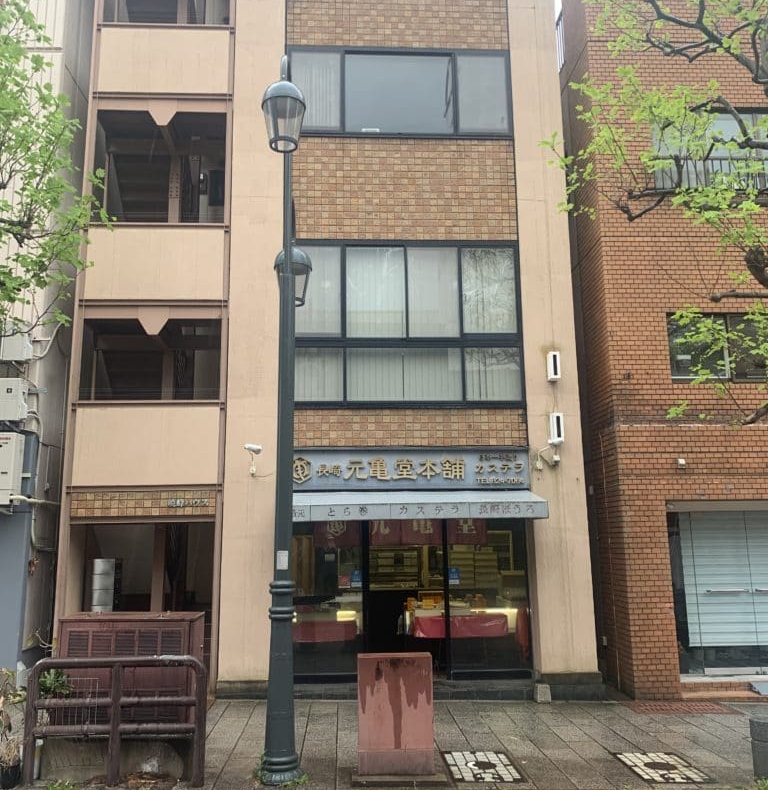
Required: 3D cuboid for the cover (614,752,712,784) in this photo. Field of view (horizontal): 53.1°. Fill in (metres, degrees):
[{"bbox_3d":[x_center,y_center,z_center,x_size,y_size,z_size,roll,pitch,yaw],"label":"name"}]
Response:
[{"bbox_3d":[2.494,3.334,6.848,0.580,0.040,0.900,2,-10,-3],"label":"cover"}]

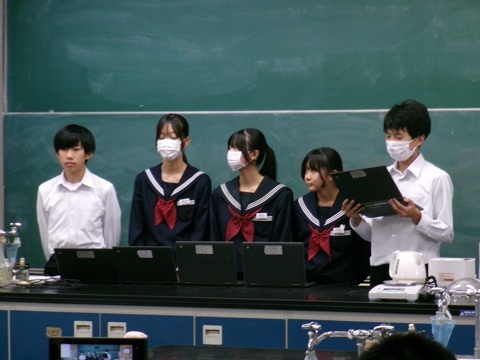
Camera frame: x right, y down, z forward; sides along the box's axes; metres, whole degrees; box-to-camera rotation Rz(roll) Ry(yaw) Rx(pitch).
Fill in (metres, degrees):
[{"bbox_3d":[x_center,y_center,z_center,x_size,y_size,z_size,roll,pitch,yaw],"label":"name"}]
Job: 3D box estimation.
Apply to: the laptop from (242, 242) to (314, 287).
[{"bbox_3d":[0.189,0.391,9.227,0.292,0.212,0.245,0,1,17],"label":"laptop"}]

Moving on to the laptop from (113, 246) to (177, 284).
[{"bbox_3d":[-0.423,0.402,9.426,0.292,0.182,0.310,0,1,17],"label":"laptop"}]

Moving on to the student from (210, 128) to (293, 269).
[{"bbox_3d":[0.058,0.545,9.614,0.410,1.587,0.300,0,1,22],"label":"student"}]

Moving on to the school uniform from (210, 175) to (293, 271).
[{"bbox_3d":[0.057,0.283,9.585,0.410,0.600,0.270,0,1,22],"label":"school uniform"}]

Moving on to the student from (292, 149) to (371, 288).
[{"bbox_3d":[0.439,0.593,9.413,0.400,1.496,0.300,0,1,22],"label":"student"}]

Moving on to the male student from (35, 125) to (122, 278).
[{"bbox_3d":[-0.803,0.529,9.864,0.420,1.614,0.280,0,1,13],"label":"male student"}]

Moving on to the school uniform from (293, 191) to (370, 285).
[{"bbox_3d":[0.437,0.340,9.385,0.400,0.580,0.280,0,1,22],"label":"school uniform"}]

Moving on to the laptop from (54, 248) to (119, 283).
[{"bbox_3d":[-0.712,0.408,9.519,0.292,0.172,0.325,0,1,17],"label":"laptop"}]

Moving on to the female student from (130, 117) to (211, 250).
[{"bbox_3d":[-0.346,0.506,9.735,0.410,1.664,0.290,0,1,13],"label":"female student"}]

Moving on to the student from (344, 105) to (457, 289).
[{"bbox_3d":[0.752,0.484,9.265,0.500,1.716,0.480,1,1,36],"label":"student"}]

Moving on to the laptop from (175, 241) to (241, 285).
[{"bbox_3d":[-0.125,0.390,9.345,0.292,0.210,0.250,0,1,17],"label":"laptop"}]

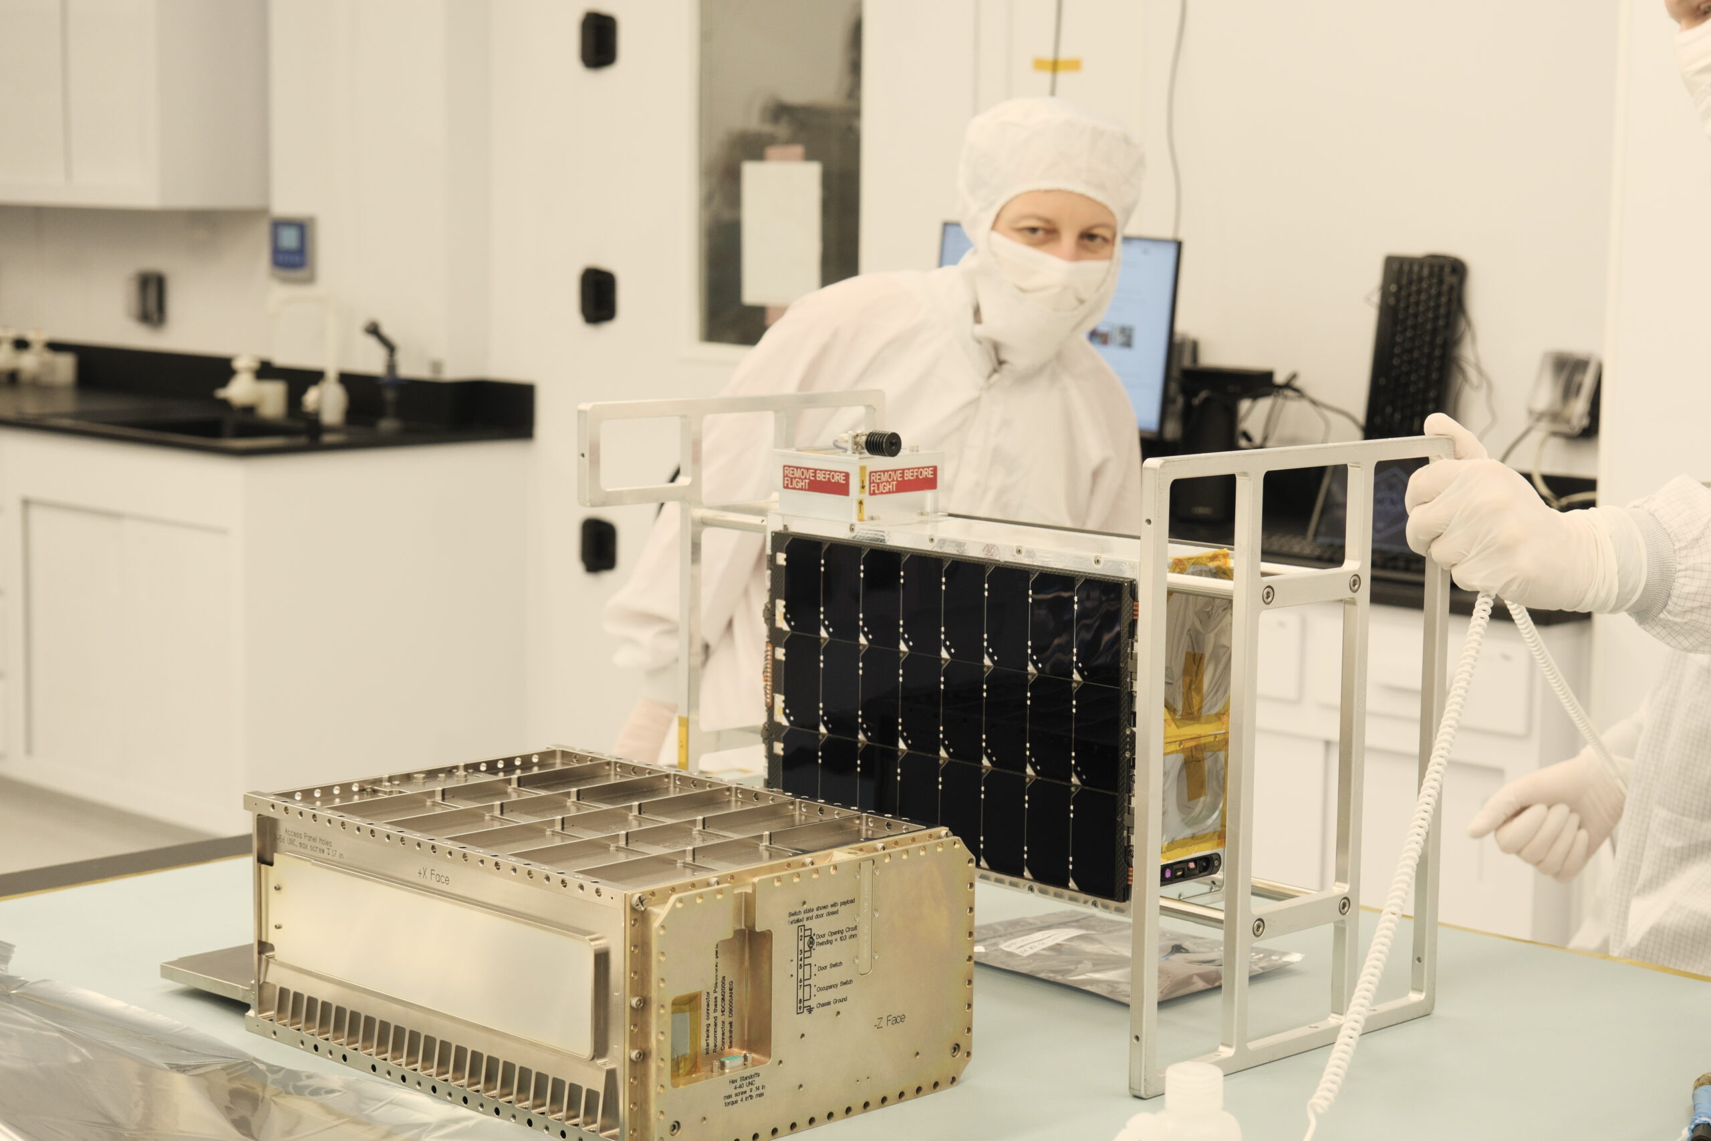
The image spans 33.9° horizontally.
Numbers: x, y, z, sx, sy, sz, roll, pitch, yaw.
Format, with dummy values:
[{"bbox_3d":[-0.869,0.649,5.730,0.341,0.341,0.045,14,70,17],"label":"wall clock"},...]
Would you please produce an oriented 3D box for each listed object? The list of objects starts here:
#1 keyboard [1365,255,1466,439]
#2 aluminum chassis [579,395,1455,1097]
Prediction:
[{"bbox_3d":[0.904,-0.284,4.558,0.026,0.447,0.152,4,3,-38],"label":"keyboard"},{"bbox_3d":[0.096,0.089,2.005,0.298,0.396,0.573,-6,10,-42],"label":"aluminum chassis"}]

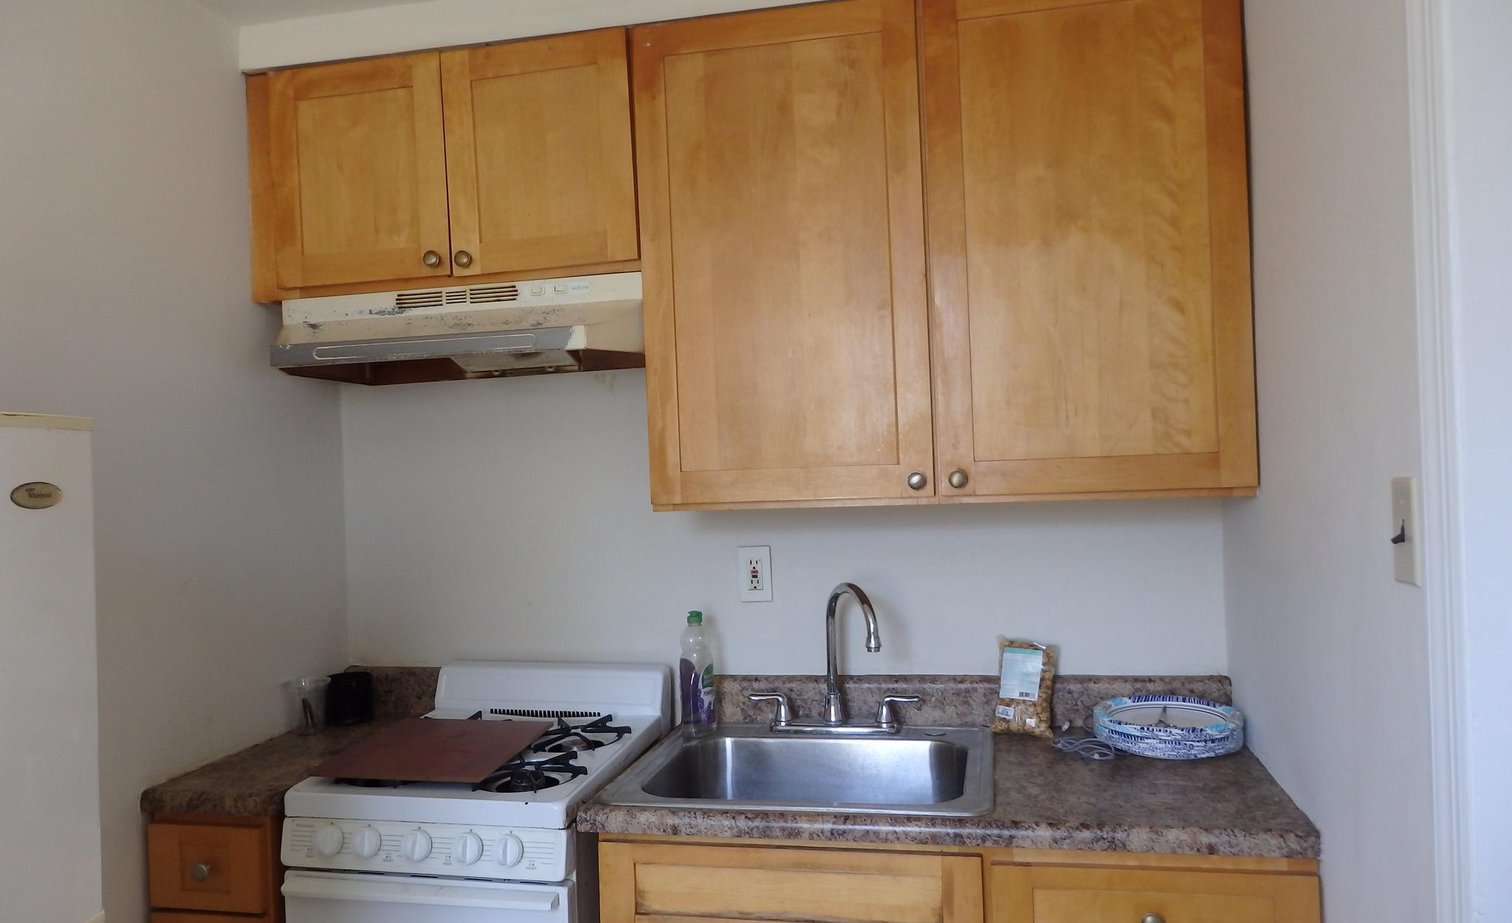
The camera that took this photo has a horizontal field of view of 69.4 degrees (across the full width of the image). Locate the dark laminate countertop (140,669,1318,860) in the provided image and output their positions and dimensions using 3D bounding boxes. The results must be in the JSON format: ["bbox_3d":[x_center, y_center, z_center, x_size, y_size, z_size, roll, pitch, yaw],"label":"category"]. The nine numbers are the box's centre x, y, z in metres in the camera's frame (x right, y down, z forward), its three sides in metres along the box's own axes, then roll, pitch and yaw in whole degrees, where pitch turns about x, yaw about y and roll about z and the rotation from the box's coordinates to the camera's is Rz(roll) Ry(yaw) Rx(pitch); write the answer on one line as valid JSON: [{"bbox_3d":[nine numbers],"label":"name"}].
[{"bbox_3d":[-0.078,0.519,2.030,1.912,0.135,0.616,-2,0,12],"label":"dark laminate countertop"}]

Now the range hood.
[{"bbox_3d":[-0.570,-0.266,2.209,0.760,0.161,0.470,-2,0,12],"label":"range hood"}]

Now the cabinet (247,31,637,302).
[{"bbox_3d":[-0.603,-0.572,2.292,0.842,0.455,0.318,-2,0,12],"label":"cabinet"}]

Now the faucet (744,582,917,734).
[{"bbox_3d":[0.139,0.388,2.166,0.349,0.297,0.135,-2,0,12],"label":"faucet"}]

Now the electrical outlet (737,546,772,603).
[{"bbox_3d":[-0.001,0.240,2.322,0.071,0.117,0.010,-2,0,12],"label":"electrical outlet"}]

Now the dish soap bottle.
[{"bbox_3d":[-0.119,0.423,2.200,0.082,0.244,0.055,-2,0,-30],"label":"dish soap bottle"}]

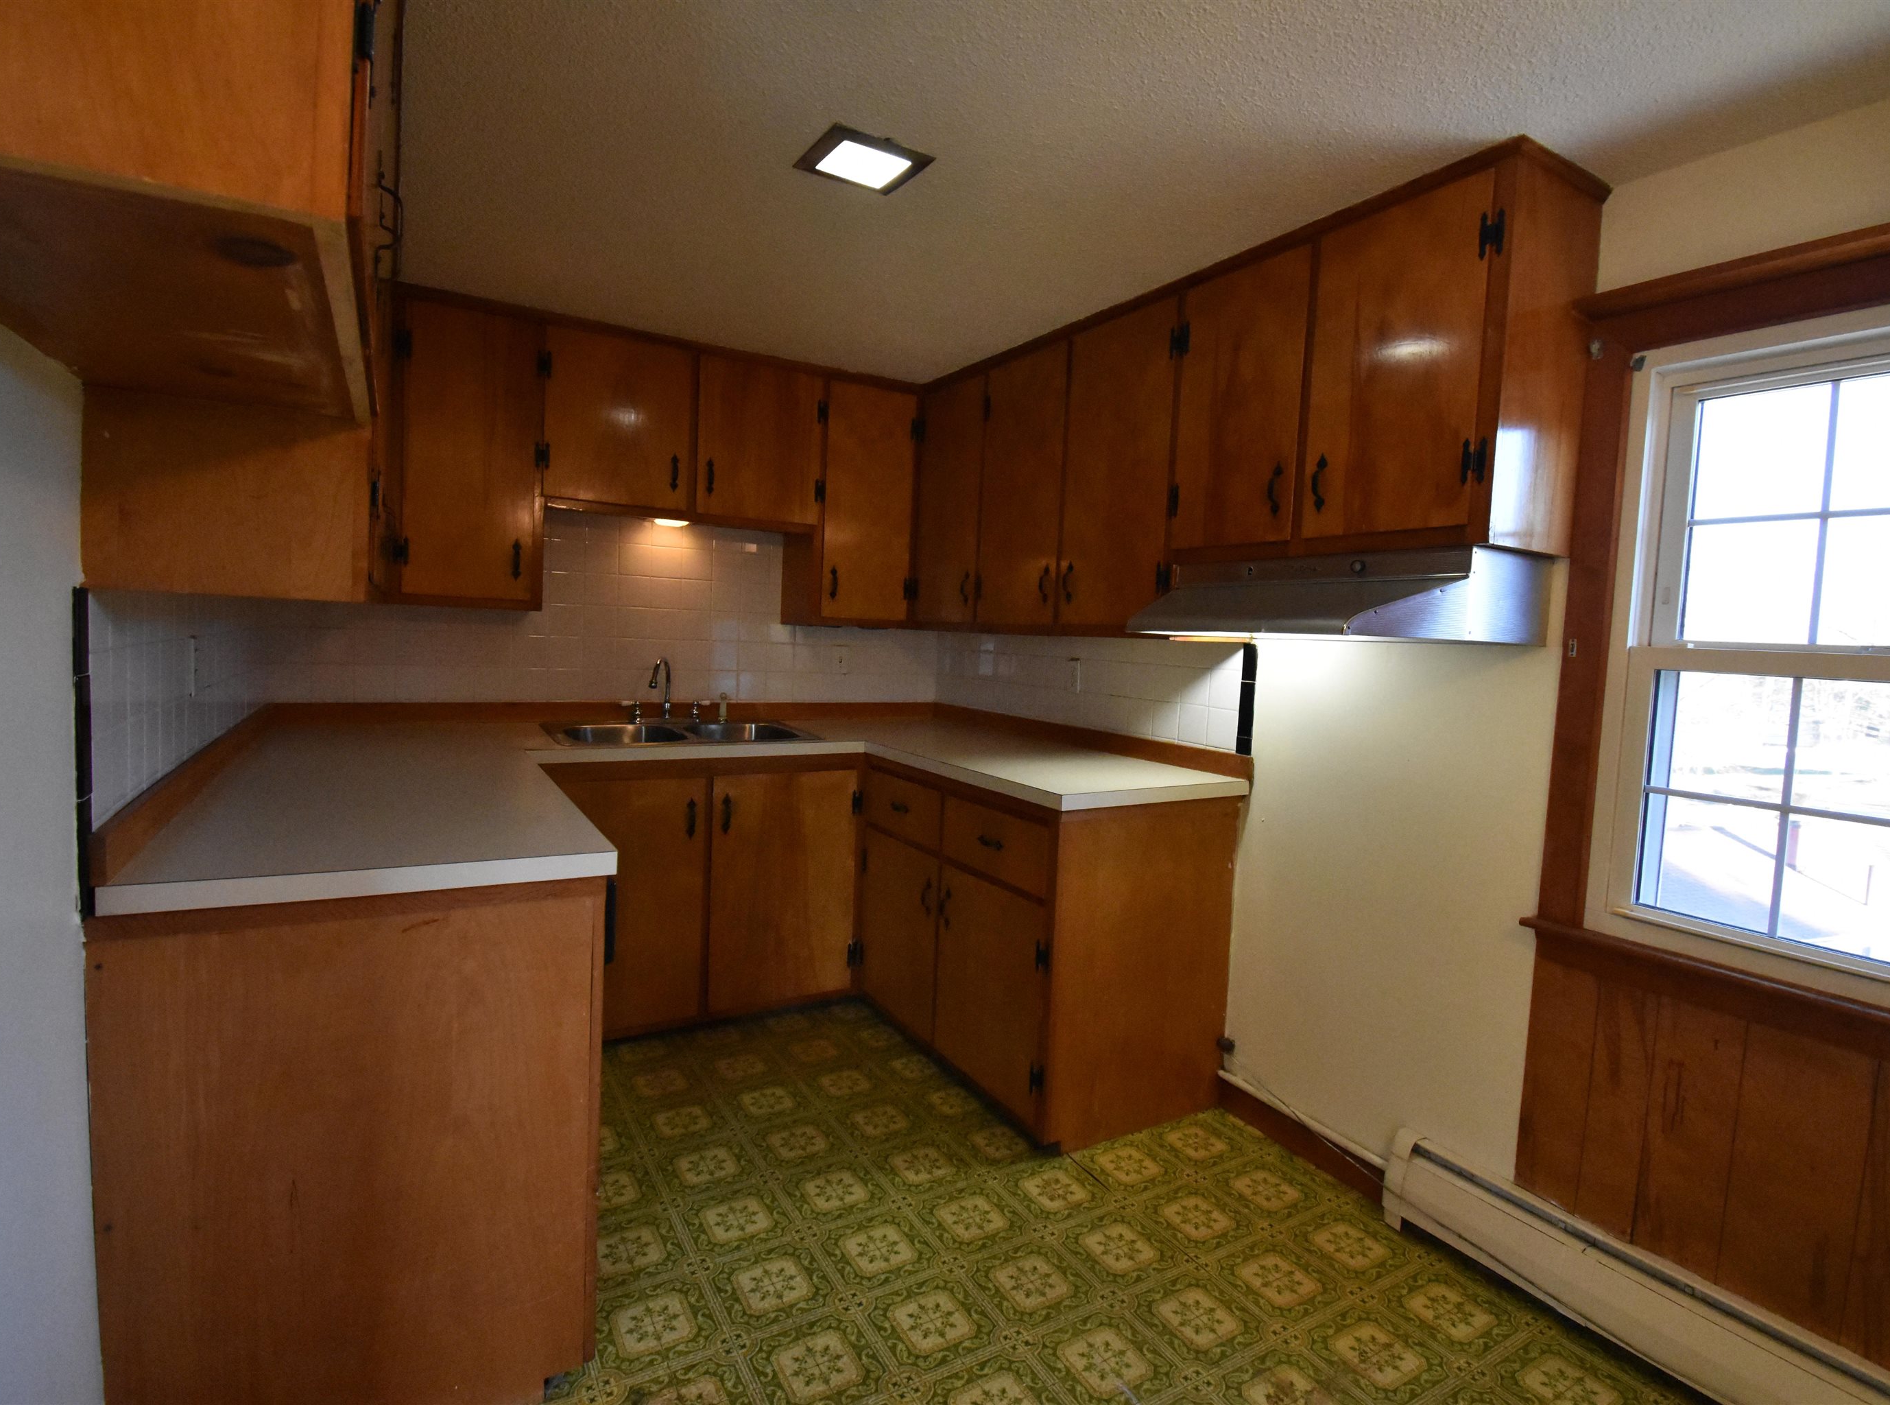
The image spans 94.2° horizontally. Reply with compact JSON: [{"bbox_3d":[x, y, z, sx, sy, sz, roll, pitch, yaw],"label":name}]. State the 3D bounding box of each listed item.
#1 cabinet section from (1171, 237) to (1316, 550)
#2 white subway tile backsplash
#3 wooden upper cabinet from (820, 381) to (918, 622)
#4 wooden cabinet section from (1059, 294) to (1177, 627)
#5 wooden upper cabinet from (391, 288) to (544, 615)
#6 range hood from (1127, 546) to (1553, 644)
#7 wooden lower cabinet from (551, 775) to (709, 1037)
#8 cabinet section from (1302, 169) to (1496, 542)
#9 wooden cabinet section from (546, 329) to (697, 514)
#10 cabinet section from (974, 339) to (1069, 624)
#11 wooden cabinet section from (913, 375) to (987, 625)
[{"bbox_3d":[0.805,-0.673,2.091,0.334,0.625,0.360,-1,6,-31],"label":"cabinet section"},{"bbox_3d":[-0.527,-0.245,2.430,2.327,0.657,1.800,0,5,-32],"label":"white subway tile backsplash"},{"bbox_3d":[-0.349,-0.728,3.380,0.395,0.867,0.305,0,5,-32],"label":"wooden upper cabinet"},{"bbox_3d":[0.595,-0.609,2.438,0.334,0.820,0.425,-1,6,-31],"label":"wooden cabinet section"},{"bbox_3d":[-1.459,-0.725,2.675,0.404,0.869,0.305,0,5,-32],"label":"wooden upper cabinet"},{"bbox_3d":[0.820,-0.235,1.984,0.530,0.188,0.746,0,5,-32],"label":"range hood"},{"bbox_3d":[-1.101,0.573,2.839,0.500,0.845,0.610,0,5,-32],"label":"wooden lower cabinet"},{"bbox_3d":[0.998,-0.637,1.775,0.334,0.625,0.365,-1,6,-31],"label":"cabinet section"},{"bbox_3d":[-1.088,-0.886,2.872,0.437,0.520,0.326,-1,6,-31],"label":"wooden cabinet section"},{"bbox_3d":[0.371,-0.651,2.805,0.334,0.820,0.420,-1,6,-31],"label":"cabinet section"},{"bbox_3d":[0.143,-0.696,3.179,0.334,0.835,0.440,-1,6,-31],"label":"wooden cabinet section"}]

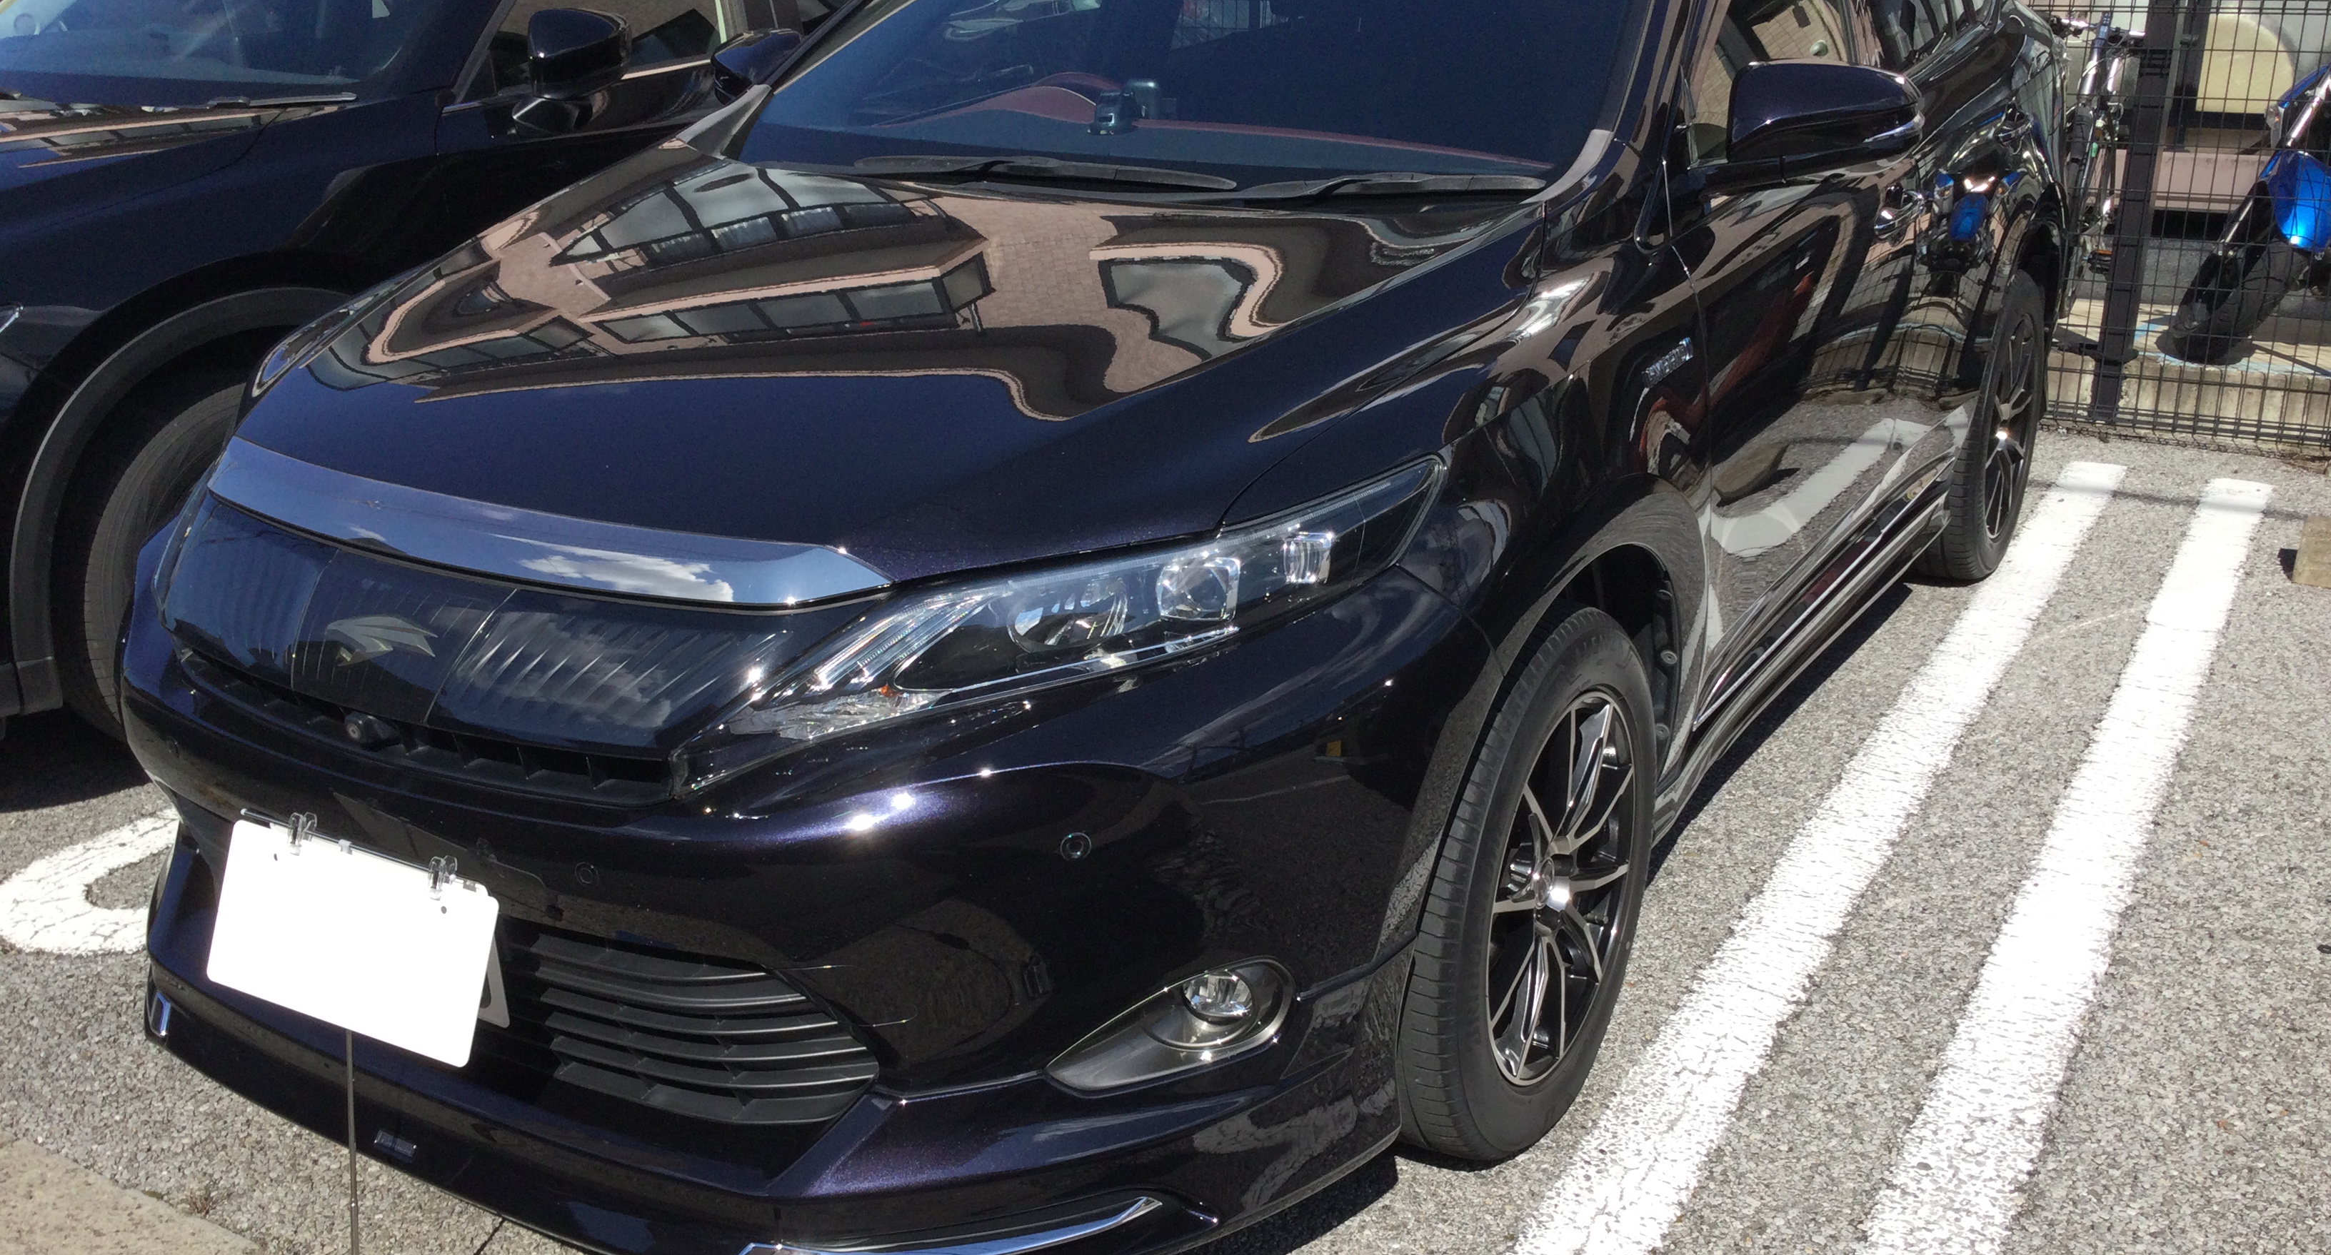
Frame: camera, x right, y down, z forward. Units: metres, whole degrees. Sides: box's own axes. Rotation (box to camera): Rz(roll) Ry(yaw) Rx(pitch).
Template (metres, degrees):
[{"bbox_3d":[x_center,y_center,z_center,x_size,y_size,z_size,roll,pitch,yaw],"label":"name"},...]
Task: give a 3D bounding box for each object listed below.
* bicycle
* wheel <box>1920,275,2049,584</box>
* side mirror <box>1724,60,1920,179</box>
[{"bbox_3d":[3.158,-1.550,7.064,0.550,1.030,1.650,9,17,26],"label":"bicycle"},{"bbox_3d":[1.813,-0.462,4.746,0.235,0.716,0.716,11,22,30],"label":"wheel"},{"bbox_3d":[0.869,-0.675,2.746,0.250,0.165,0.180,11,22,30],"label":"side mirror"}]

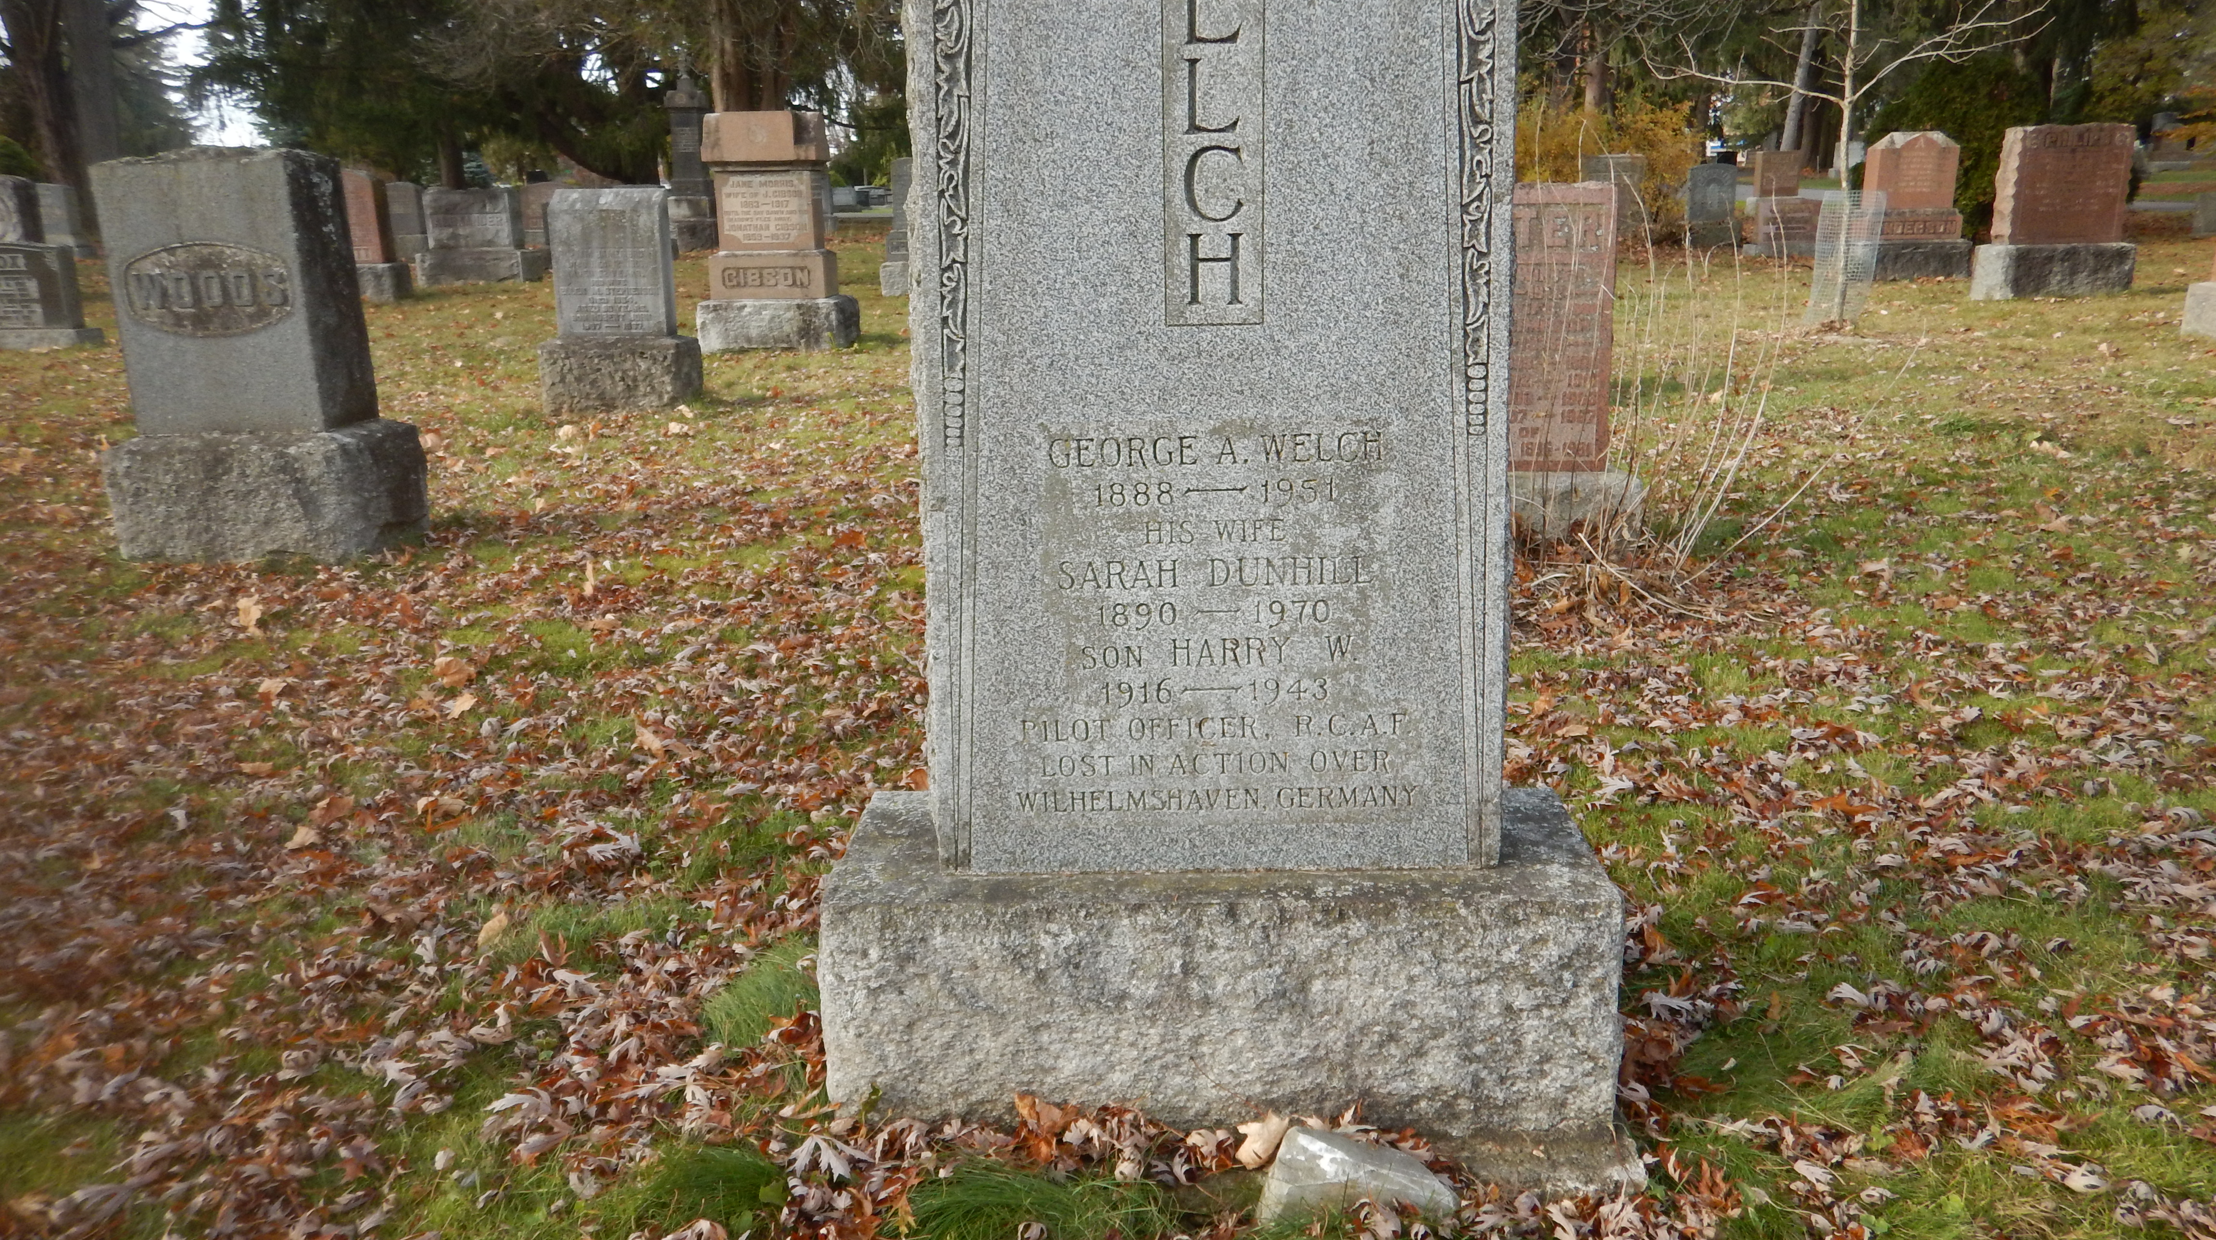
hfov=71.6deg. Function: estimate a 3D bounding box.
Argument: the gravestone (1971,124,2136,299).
[{"bbox_3d":[7.795,-3.314,12.503,0.980,1.330,0.530,-1,13,2],"label":"gravestone"}]

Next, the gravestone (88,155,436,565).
[{"bbox_3d":[-2.971,-0.913,5.316,0.790,1.340,0.560,-1,13,3],"label":"gravestone"}]

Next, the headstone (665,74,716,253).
[{"bbox_3d":[-5.272,-5.776,19.291,0.560,2.250,0.520,-1,13,2],"label":"headstone"}]

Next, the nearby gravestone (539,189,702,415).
[{"bbox_3d":[-2.680,-1.738,8.336,0.730,1.180,0.460,-1,13,2],"label":"nearby gravestone"}]

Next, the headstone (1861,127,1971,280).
[{"bbox_3d":[7.255,-3.712,13.788,0.870,1.250,0.480,-1,13,2],"label":"headstone"}]

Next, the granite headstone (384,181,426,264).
[{"bbox_3d":[-8.616,-4.901,18.895,0.600,0.940,0.420,-1,13,2],"label":"granite headstone"}]

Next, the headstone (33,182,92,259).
[{"bbox_3d":[-13.763,-5.214,20.092,0.660,0.960,0.420,-1,13,2],"label":"headstone"}]

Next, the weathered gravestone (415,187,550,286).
[{"bbox_3d":[-6.232,-3.781,15.161,1.000,0.950,0.560,-1,13,2],"label":"weathered gravestone"}]

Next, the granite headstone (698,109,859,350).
[{"bbox_3d":[-2.367,-2.739,10.853,0.970,1.610,0.700,-1,13,2],"label":"granite headstone"}]

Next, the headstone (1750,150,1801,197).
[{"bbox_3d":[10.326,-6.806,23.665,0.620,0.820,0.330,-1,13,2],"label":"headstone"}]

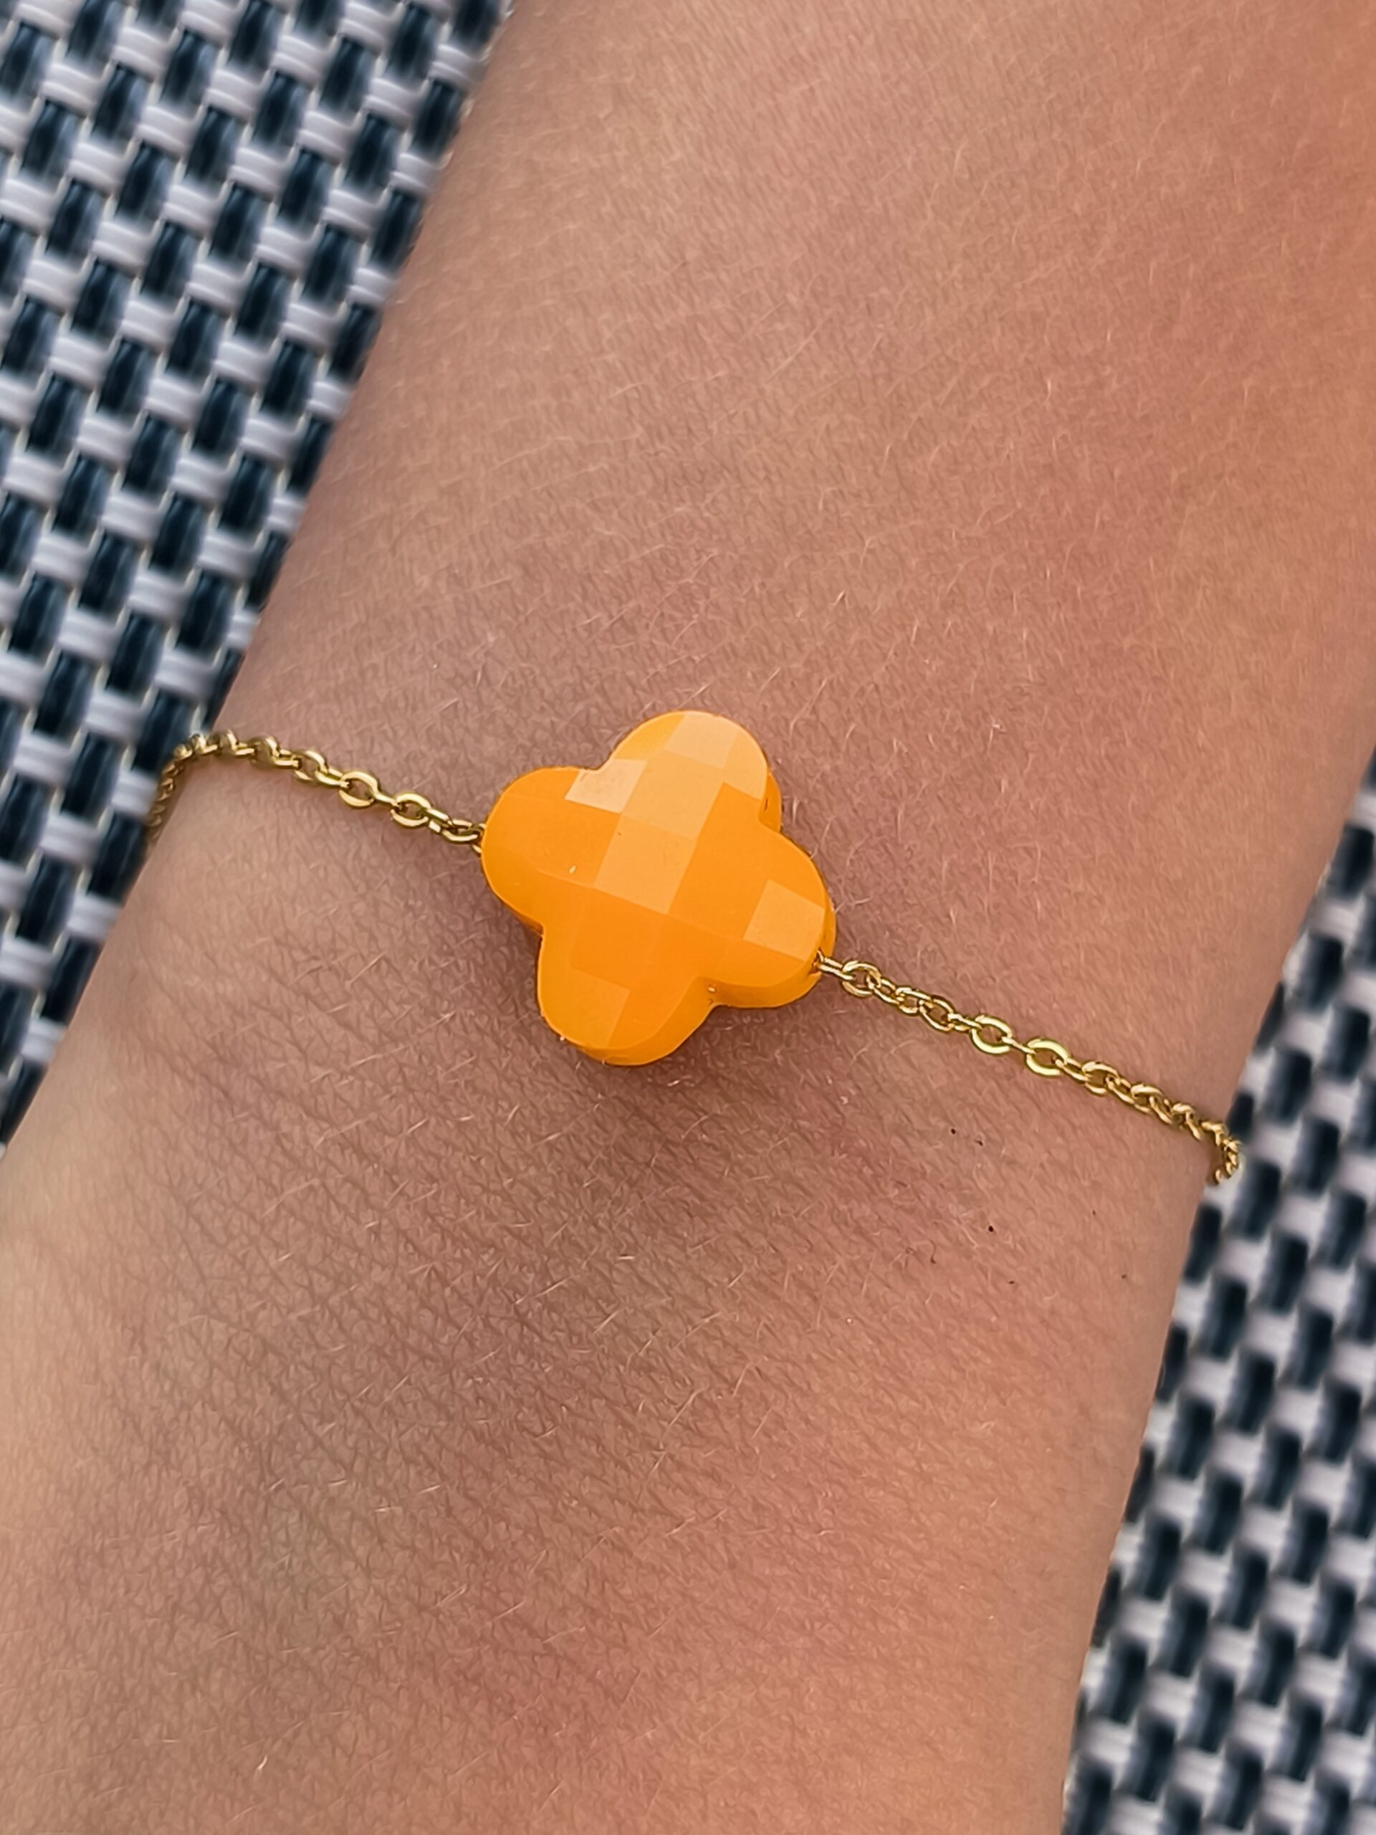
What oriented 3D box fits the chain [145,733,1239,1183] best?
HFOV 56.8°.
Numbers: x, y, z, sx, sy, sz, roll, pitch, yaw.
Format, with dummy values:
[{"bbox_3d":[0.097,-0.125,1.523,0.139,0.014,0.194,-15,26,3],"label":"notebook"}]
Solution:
[{"bbox_3d":[0.000,0.004,0.070,0.060,0.043,0.014,20,78,0],"label":"chain"}]

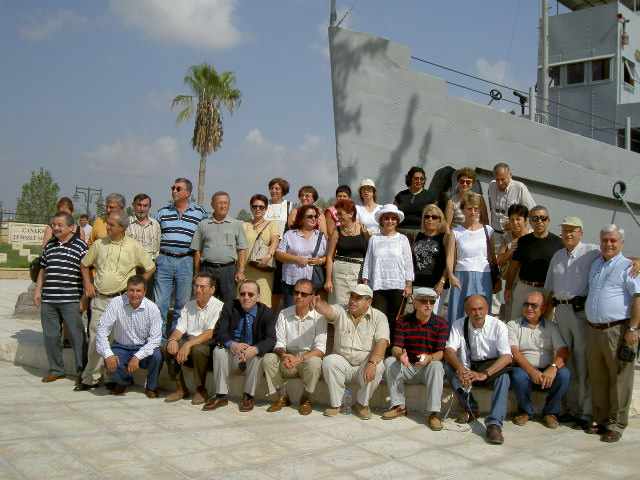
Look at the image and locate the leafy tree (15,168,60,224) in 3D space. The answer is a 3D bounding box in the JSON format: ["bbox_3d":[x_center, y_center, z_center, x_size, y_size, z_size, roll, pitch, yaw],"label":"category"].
[{"bbox_3d":[-11.753,-1.269,30.000,1.850,3.400,1.850,1,1,0],"label":"leafy tree"}]

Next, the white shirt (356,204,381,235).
[{"bbox_3d":[0.544,-0.103,7.850,0.420,0.580,0.250,1,1,5],"label":"white shirt"}]

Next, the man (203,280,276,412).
[{"bbox_3d":[-0.727,0.920,6.595,0.580,1.100,0.700,1,1,3],"label":"man"}]

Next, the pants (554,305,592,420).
[{"bbox_3d":[2.151,1.035,6.120,0.380,1.000,0.320,2,1,22],"label":"pants"}]

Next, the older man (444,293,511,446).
[{"bbox_3d":[1.298,0.987,5.945,0.550,1.050,0.950,1,1,7],"label":"older man"}]

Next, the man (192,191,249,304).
[{"bbox_3d":[-1.013,0.360,7.306,0.560,1.690,0.330,1,1,-5],"label":"man"}]

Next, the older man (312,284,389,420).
[{"bbox_3d":[0.272,0.948,6.420,0.660,1.130,0.770,1,1,12],"label":"older man"}]

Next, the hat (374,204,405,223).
[{"bbox_3d":[0.675,-0.257,7.000,0.290,0.150,0.310,1,1,3],"label":"hat"}]

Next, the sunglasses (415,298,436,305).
[{"bbox_3d":[0.922,0.537,6.300,0.145,0.045,0.140,1,1,-20],"label":"sunglasses"}]

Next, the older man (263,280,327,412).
[{"bbox_3d":[-0.220,0.920,6.474,0.540,1.120,0.680,1,1,7],"label":"older man"}]

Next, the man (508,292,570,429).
[{"bbox_3d":[1.936,1.020,6.386,0.560,1.093,0.780,2,1,12],"label":"man"}]

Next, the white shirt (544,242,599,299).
[{"bbox_3d":[2.164,0.266,6.203,0.520,0.507,0.300,2,1,21],"label":"white shirt"}]

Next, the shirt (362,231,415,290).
[{"bbox_3d":[0.665,0.209,7.000,0.500,0.560,0.290,1,1,3],"label":"shirt"}]

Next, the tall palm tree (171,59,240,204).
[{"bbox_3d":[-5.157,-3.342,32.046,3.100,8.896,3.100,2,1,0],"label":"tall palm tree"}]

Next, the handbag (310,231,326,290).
[{"bbox_3d":[-0.015,0.200,7.020,0.200,0.550,0.150,1,1,-12],"label":"handbag"}]

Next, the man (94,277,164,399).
[{"bbox_3d":[-1.843,0.919,6.926,0.580,1.080,0.700,2,1,-3],"label":"man"}]

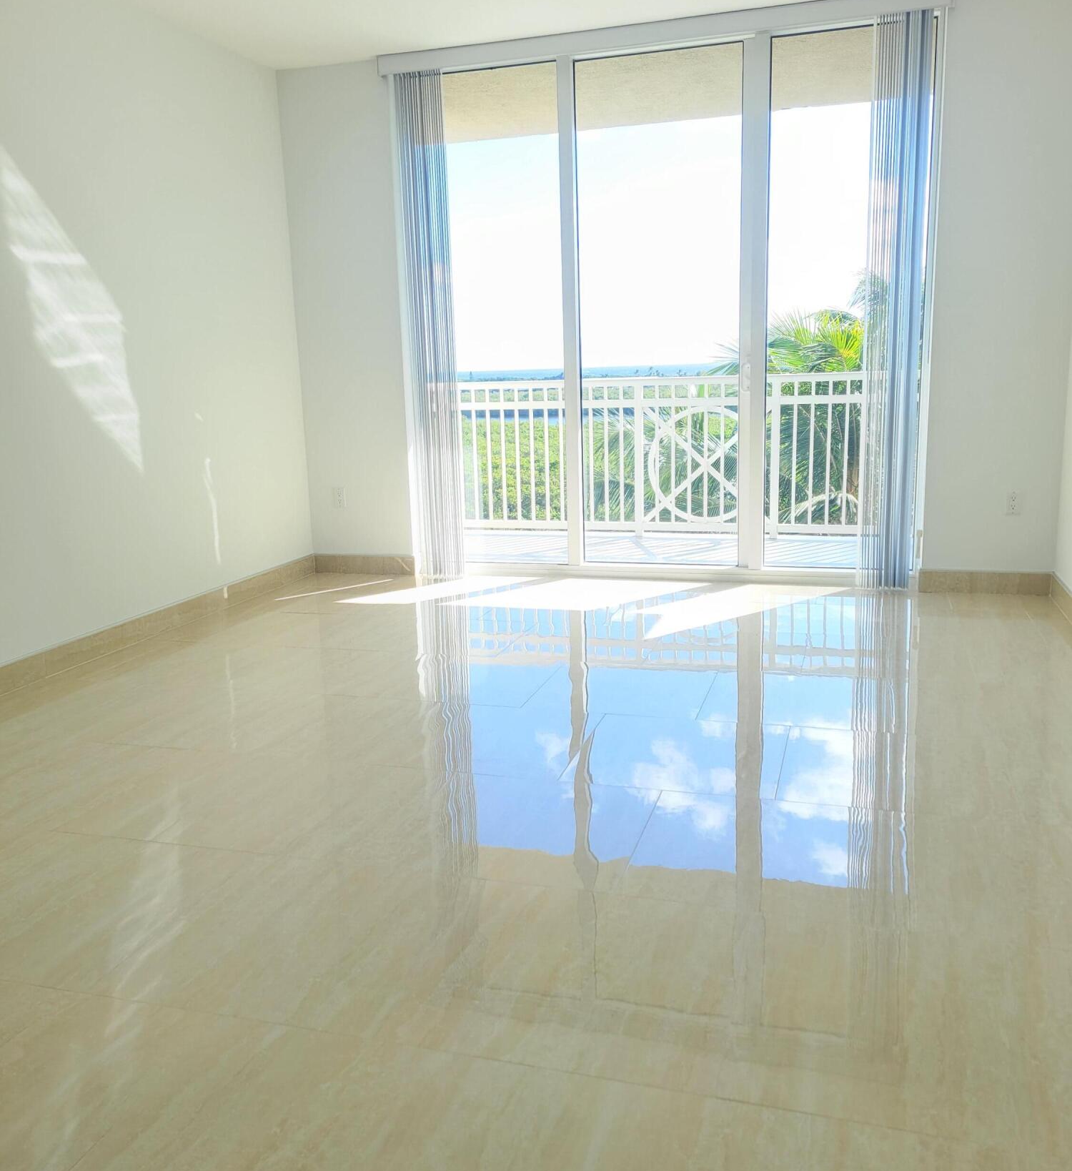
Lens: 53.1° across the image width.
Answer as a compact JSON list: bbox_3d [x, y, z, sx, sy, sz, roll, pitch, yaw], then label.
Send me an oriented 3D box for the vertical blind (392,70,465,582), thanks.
[{"bbox_3d":[-0.562,-1.334,5.713,0.221,2.630,0.090,2,12,17],"label":"vertical blind"}]

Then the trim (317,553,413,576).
[{"bbox_3d":[-0.978,-0.116,6.129,0.626,0.105,0.014,2,12,17],"label":"trim"}]

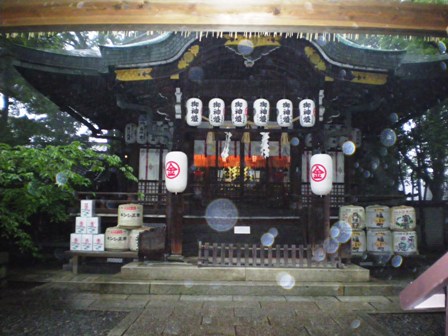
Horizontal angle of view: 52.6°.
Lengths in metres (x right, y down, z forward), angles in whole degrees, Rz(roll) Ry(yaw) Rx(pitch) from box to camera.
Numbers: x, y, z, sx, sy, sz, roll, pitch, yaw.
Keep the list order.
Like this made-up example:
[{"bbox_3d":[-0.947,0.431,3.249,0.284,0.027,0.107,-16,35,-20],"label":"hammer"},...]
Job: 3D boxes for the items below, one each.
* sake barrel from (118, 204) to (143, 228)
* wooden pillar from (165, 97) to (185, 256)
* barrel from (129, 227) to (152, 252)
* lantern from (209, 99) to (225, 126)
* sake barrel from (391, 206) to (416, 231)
[{"bbox_3d":[-2.164,1.125,10.550,0.585,0.550,0.585,2,-5,-11],"label":"sake barrel"},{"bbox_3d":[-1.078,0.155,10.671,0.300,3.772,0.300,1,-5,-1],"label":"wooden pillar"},{"bbox_3d":[-1.974,1.709,10.750,0.585,0.550,0.585,3,-6,-28],"label":"barrel"},{"bbox_3d":[-0.168,-1.338,11.000,0.380,0.680,0.380,1,-5,-2],"label":"lantern"},{"bbox_3d":[4.317,1.220,10.900,0.610,0.580,0.610,-1,-6,14],"label":"sake barrel"}]

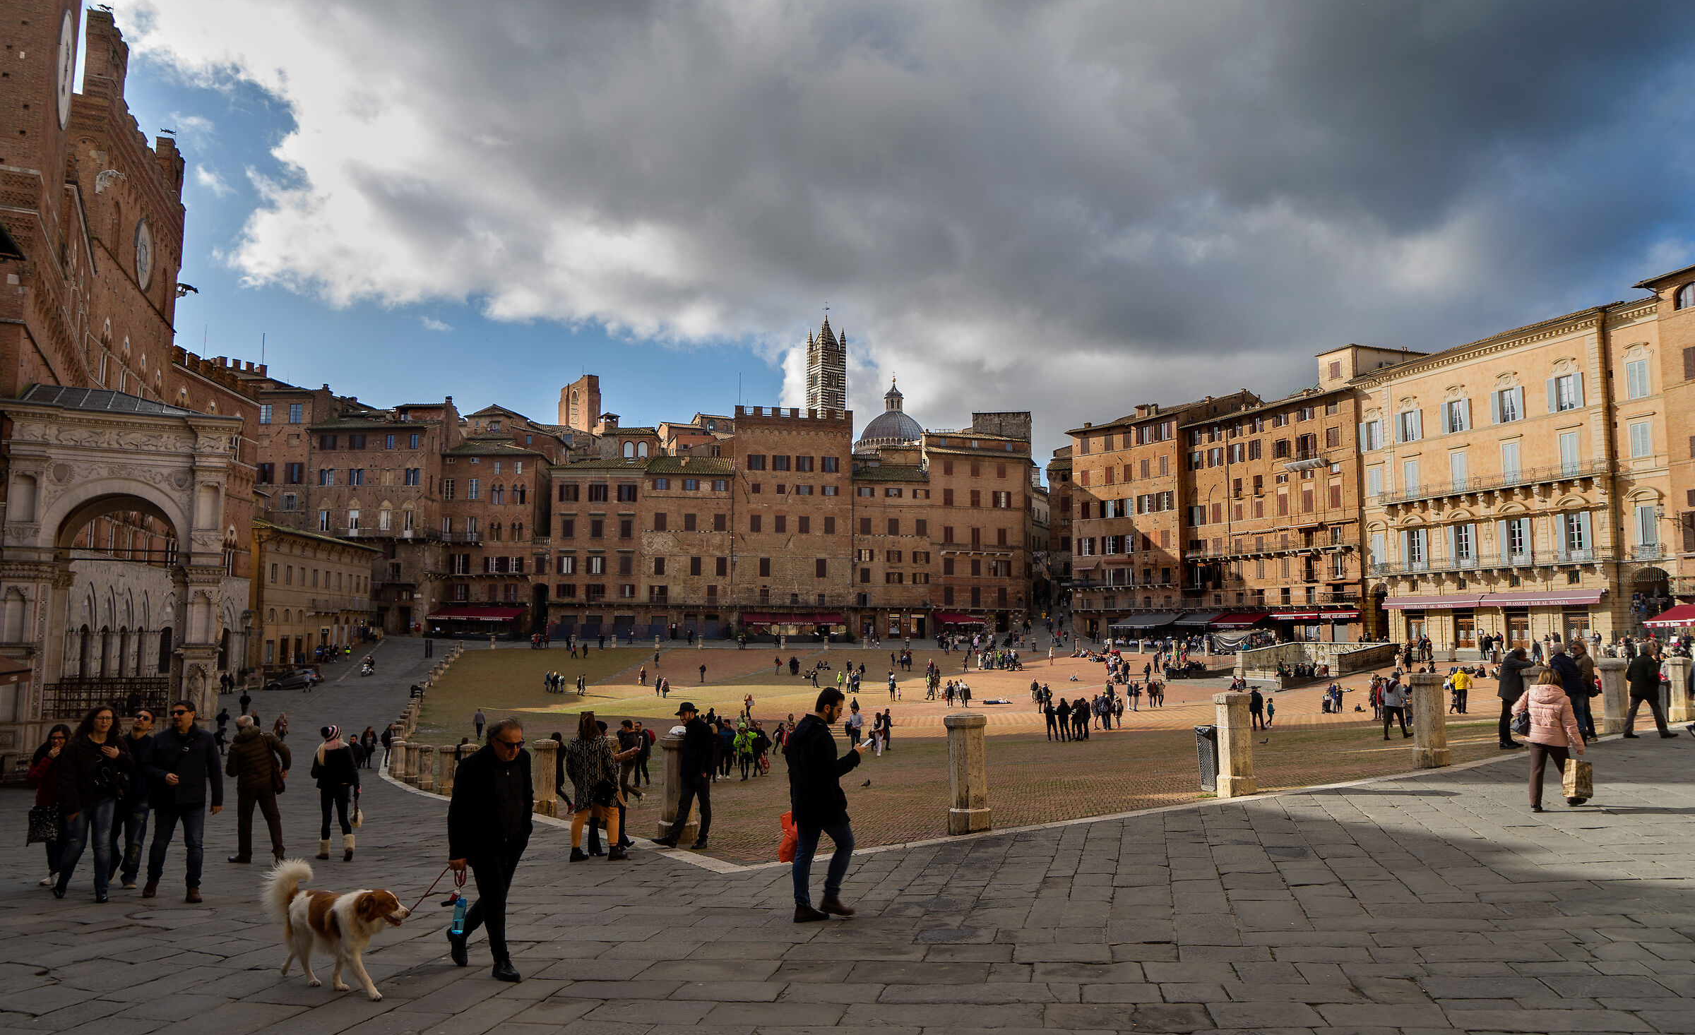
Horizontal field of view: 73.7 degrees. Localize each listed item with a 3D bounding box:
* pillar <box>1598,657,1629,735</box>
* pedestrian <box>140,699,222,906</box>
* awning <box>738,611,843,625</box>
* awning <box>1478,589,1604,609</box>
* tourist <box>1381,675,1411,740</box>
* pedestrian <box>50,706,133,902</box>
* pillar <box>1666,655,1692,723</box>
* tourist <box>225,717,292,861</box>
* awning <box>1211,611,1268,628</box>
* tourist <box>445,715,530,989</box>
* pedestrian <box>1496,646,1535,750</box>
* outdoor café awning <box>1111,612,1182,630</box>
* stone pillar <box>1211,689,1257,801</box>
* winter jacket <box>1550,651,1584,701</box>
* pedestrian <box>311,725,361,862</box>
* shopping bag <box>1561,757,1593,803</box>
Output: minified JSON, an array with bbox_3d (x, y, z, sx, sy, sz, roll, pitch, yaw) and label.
[{"bbox_3d":[14.413,3.365,21.270,0.470,1.380,0.470,5,-8,-40],"label":"pillar"},{"bbox_3d":[-5.948,2.554,10.205,0.620,1.770,0.450,2,-6,-23],"label":"pedestrian"},{"bbox_3d":[-5.934,11.150,123.500,11.100,1.450,3.000,1,-6,-10],"label":"awning"},{"bbox_3d":[51.269,6.043,83.808,0.700,1.050,10.600,2,-6,-16],"label":"awning"},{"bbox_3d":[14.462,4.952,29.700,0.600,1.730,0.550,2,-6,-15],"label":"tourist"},{"bbox_3d":[-6.930,2.622,10.387,0.560,1.720,0.420,4,-7,-30],"label":"pedestrian"},{"bbox_3d":[17.558,3.622,23.800,0.470,1.350,0.470,3,-7,-28],"label":"pillar"},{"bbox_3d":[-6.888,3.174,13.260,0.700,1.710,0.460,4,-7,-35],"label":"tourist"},{"bbox_3d":[36.937,9.721,106.300,2.600,1.450,4.700,3,-6,-22],"label":"awning"},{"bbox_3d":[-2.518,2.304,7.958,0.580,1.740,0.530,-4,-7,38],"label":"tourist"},{"bbox_3d":[11.226,3.022,18.950,0.650,1.680,0.520,0,-6,5],"label":"pedestrian"},{"bbox_3d":[30.919,10.700,117.000,3.000,1.650,7.200,3,-6,-26],"label":"outdoor café awning"},{"bbox_3d":[5.223,3.052,15.282,0.520,1.360,0.520,-1,-5,9],"label":"stone pillar"},{"bbox_3d":[12.409,2.766,19.500,0.550,0.800,0.500,-5,-8,41],"label":"winter jacket"},{"bbox_3d":[-6.355,3.413,14.091,0.560,1.660,0.420,3,-6,-25],"label":"pedestrian"},{"bbox_3d":[8.360,2.983,12.928,0.300,0.460,0.170,2,-6,-23],"label":"shopping bag"}]

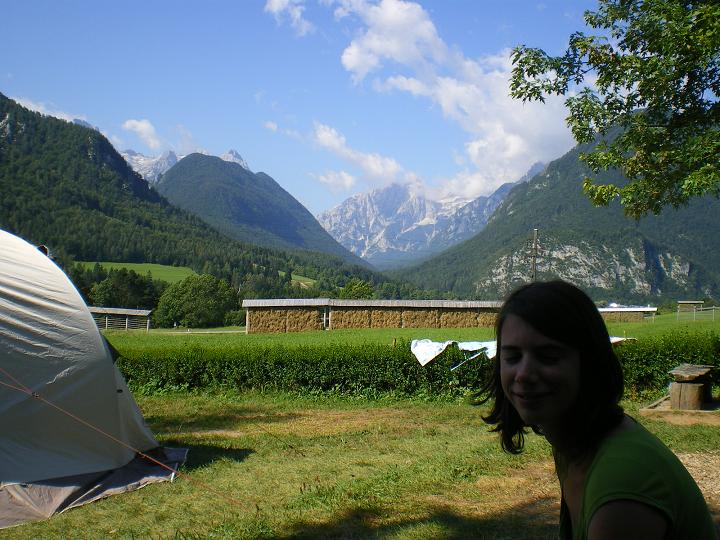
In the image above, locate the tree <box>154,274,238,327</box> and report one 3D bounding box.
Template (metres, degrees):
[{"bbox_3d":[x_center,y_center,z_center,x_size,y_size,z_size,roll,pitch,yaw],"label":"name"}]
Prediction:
[{"bbox_3d":[-33.300,6.377,160.000,16.200,10.900,14.500,2,-3,-12],"label":"tree"}]

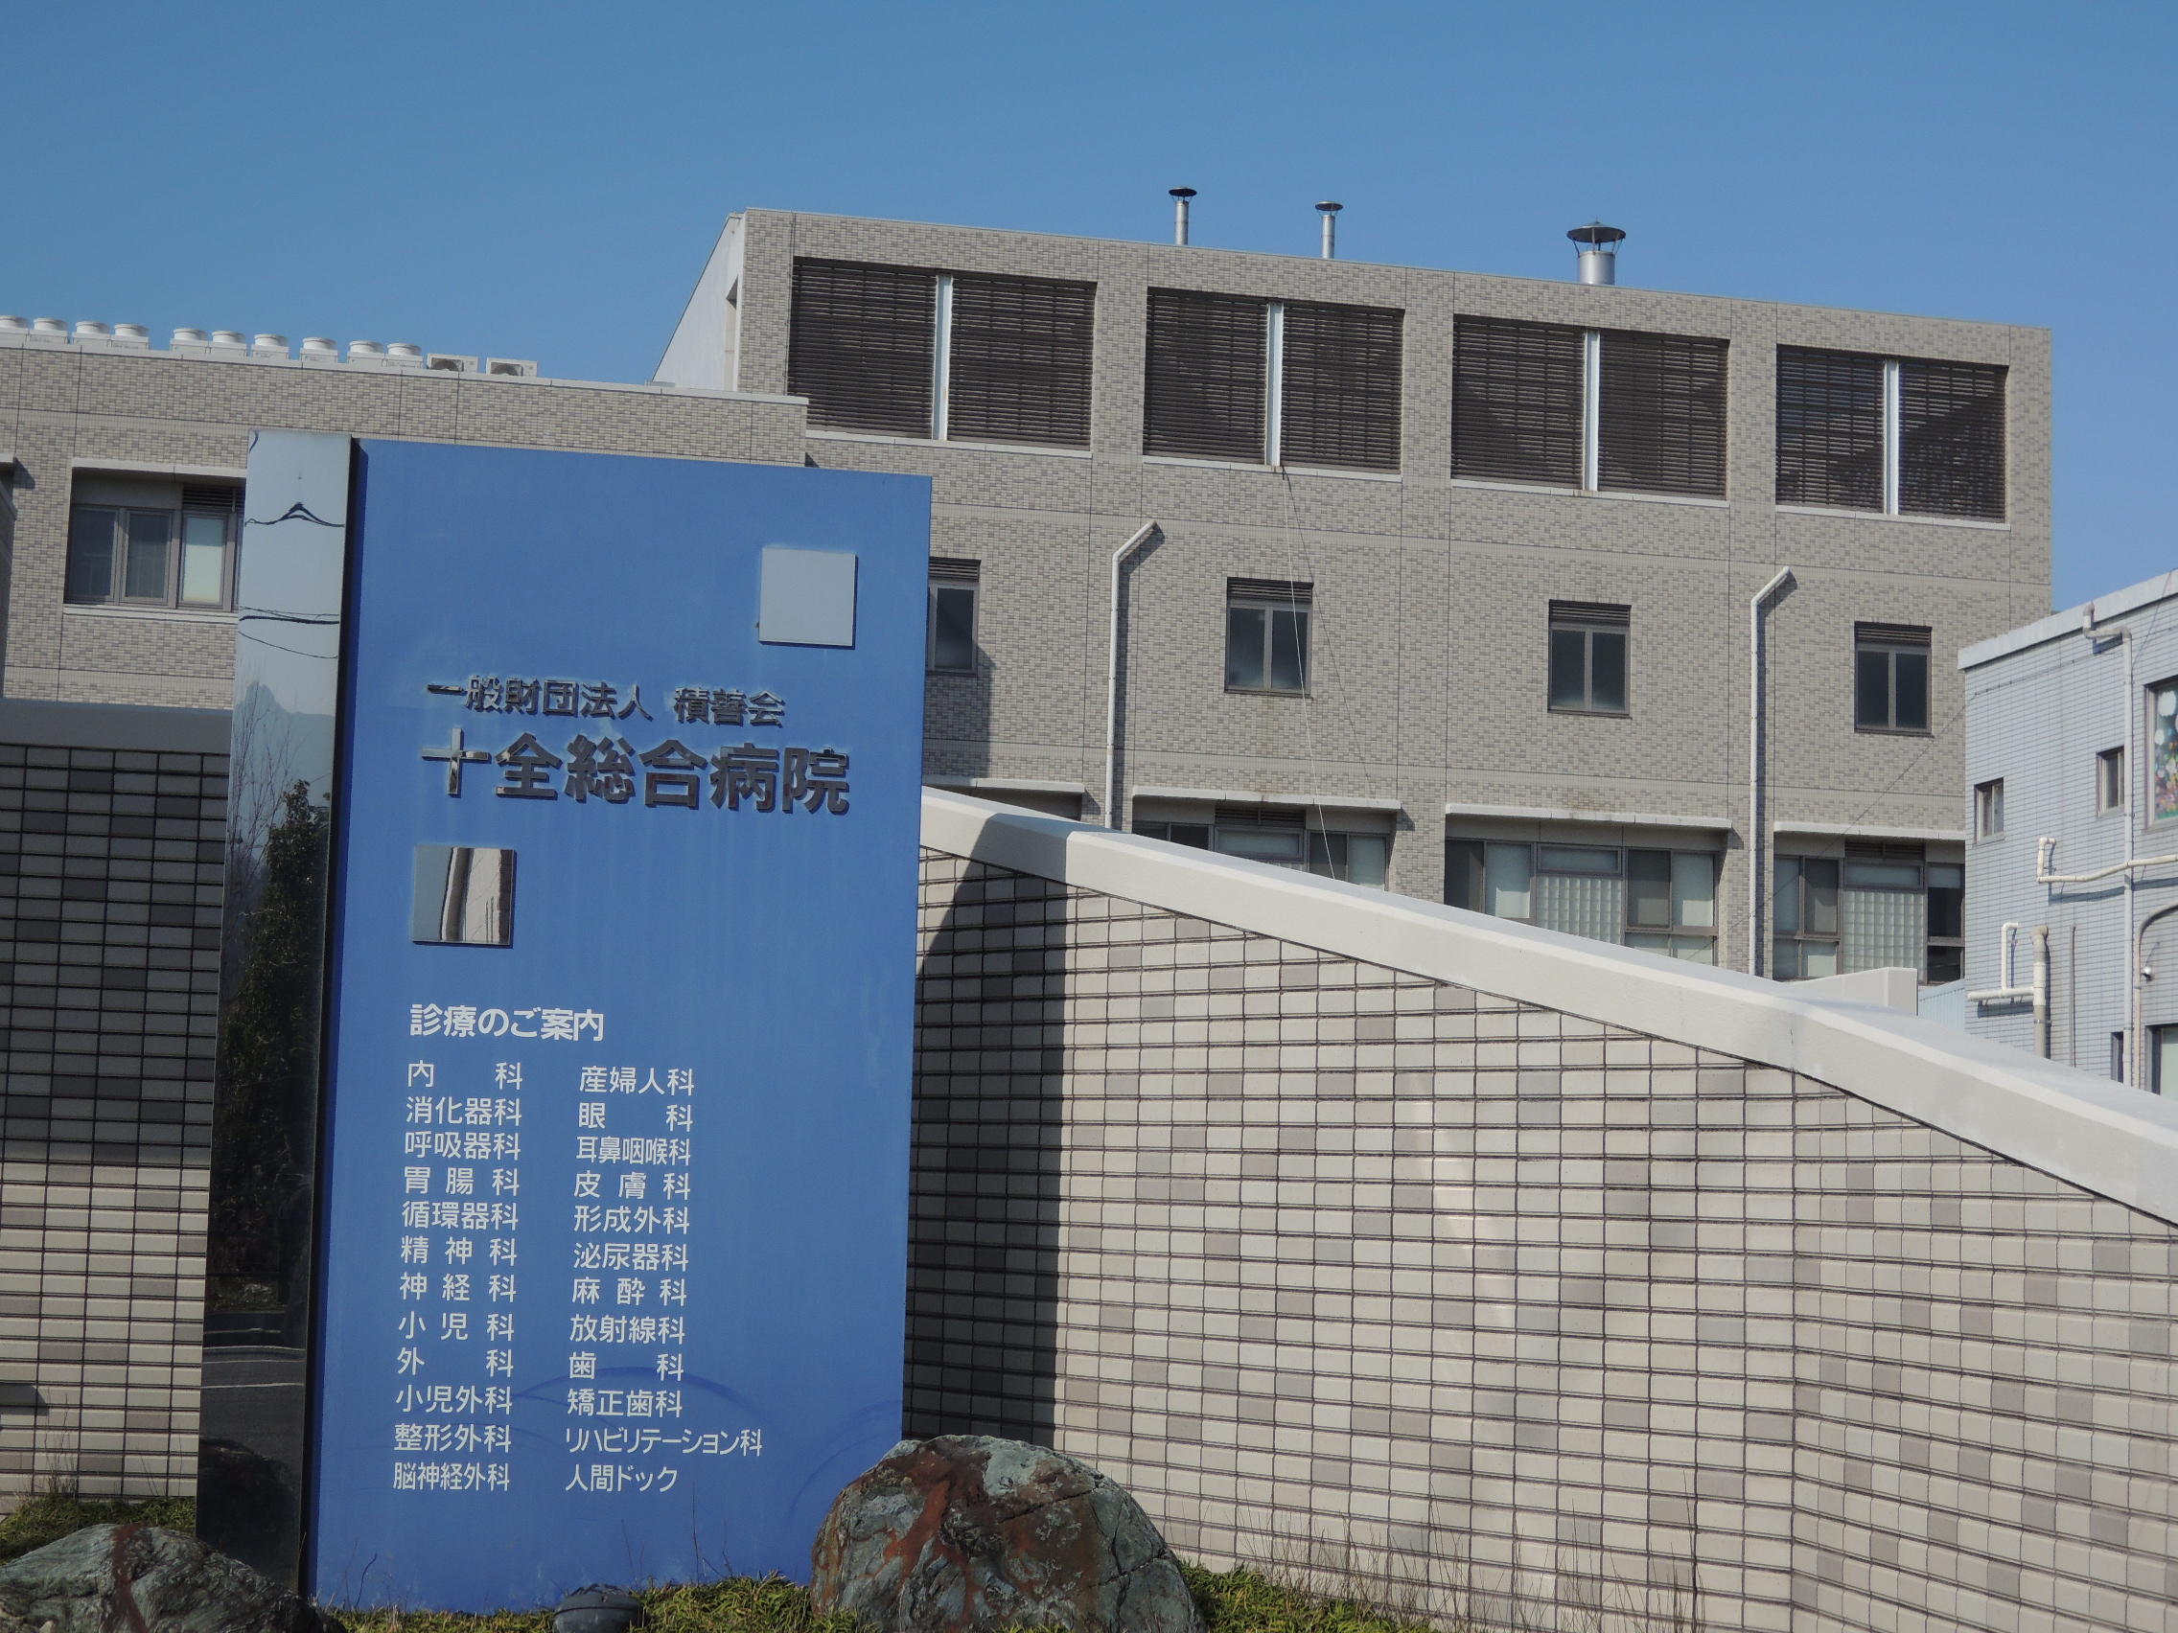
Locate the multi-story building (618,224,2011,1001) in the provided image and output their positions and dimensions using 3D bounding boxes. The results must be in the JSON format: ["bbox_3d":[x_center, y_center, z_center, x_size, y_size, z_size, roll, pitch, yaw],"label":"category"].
[{"bbox_3d":[3.827,-0.353,68.995,24.960,17.580,16.000,3,-6,-14],"label":"multi-story building"}]

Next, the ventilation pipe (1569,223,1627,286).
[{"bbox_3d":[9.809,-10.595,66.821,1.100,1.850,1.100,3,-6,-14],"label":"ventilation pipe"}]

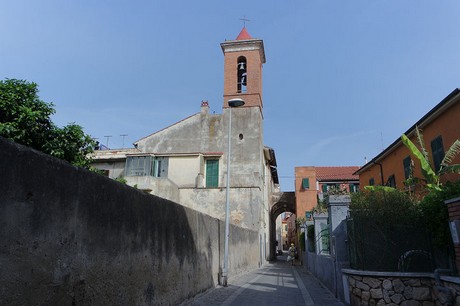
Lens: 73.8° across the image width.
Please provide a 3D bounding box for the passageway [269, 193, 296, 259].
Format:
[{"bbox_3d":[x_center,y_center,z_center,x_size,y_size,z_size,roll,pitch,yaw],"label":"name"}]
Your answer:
[{"bbox_3d":[5.038,7.138,29.070,2.700,6.200,4.000,-2,-17,10],"label":"passageway"}]

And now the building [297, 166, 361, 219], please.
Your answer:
[{"bbox_3d":[9.411,5.518,27.664,7.000,8.600,7.500,-2,-17,10],"label":"building"}]

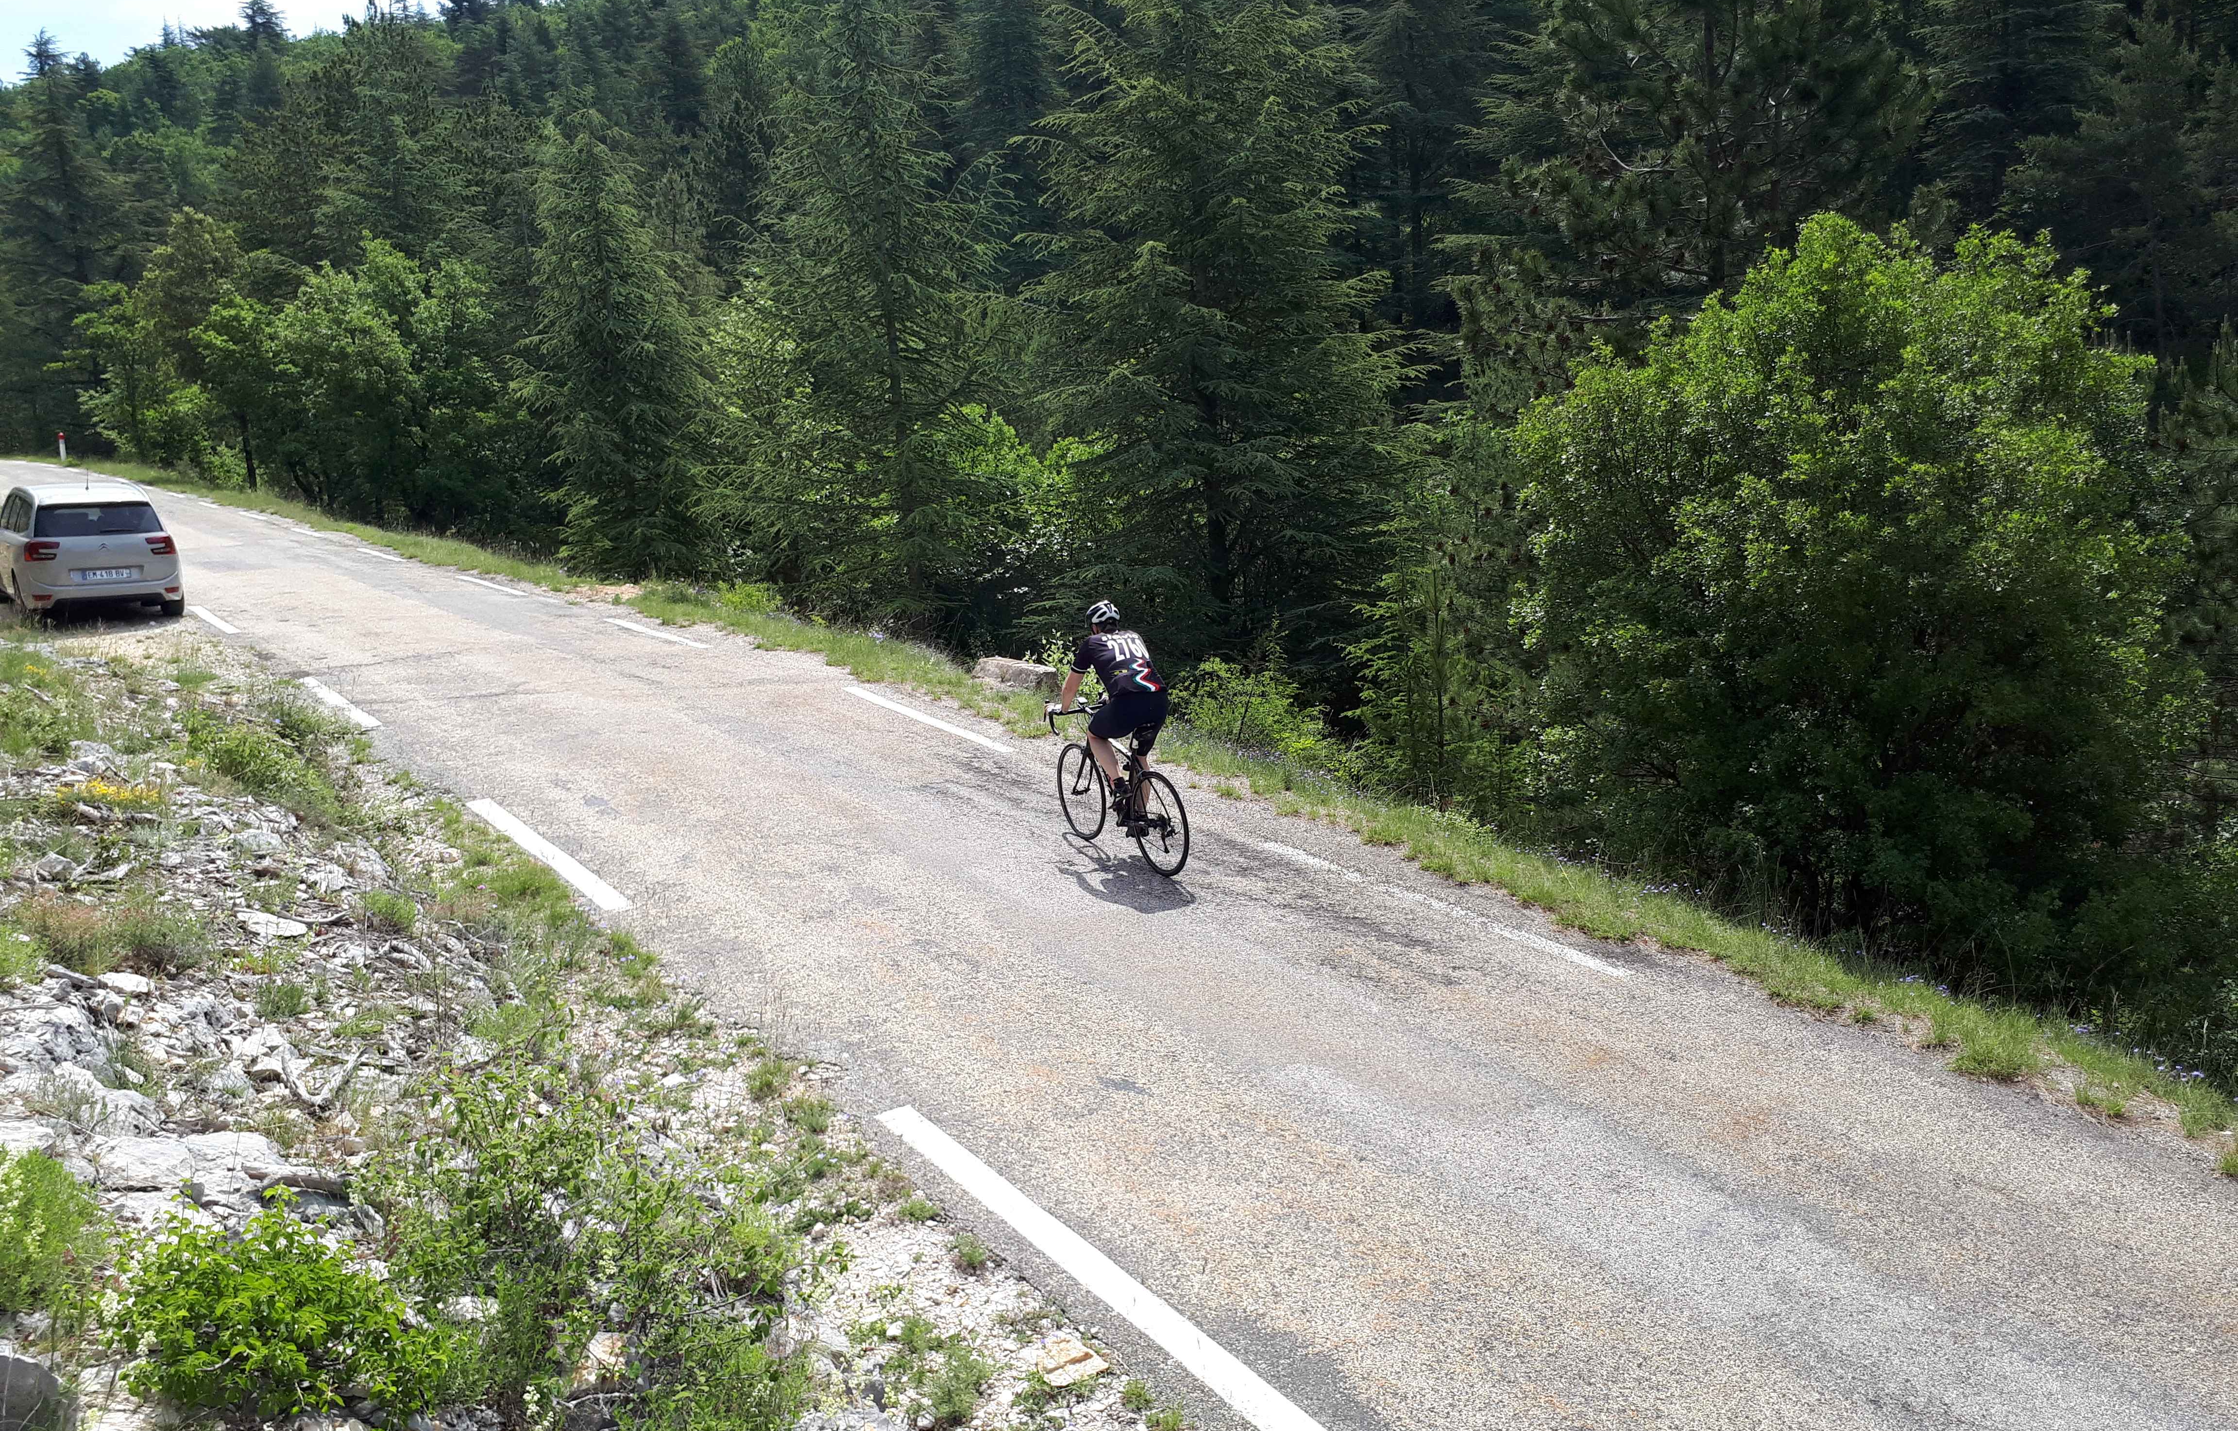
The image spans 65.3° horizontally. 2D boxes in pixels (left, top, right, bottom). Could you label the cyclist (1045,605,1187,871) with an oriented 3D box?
[{"bbox_3d":[-0.028,0.111,11.494,0.480,1.670,1.680,-10,13,-30],"label":"cyclist"}]

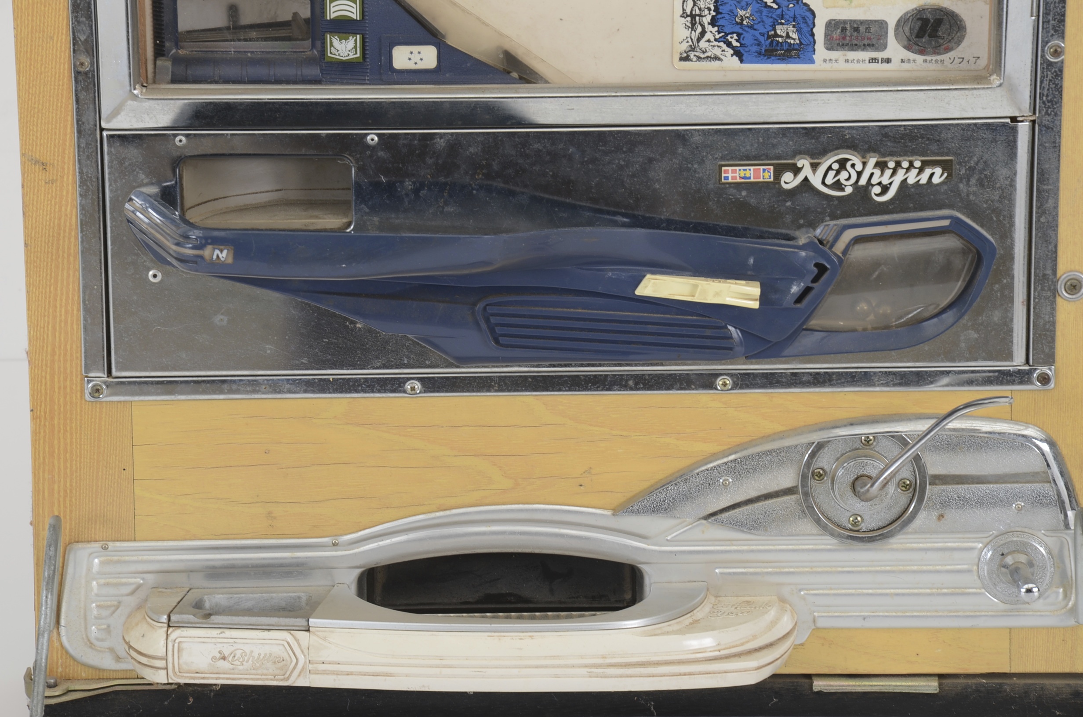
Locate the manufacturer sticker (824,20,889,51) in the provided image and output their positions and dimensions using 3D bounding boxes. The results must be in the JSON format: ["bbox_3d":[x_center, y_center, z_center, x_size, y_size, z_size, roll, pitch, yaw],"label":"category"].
[{"bbox_3d":[0.149,-0.153,2.233,0.030,0.016,0.001,-1,17,-1],"label":"manufacturer sticker"}]

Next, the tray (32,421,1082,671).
[{"bbox_3d":[0.014,0.099,2.221,0.488,0.124,0.075,-1,17,-1],"label":"tray"}]

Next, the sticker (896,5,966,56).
[{"bbox_3d":[0.184,-0.155,2.233,0.034,0.024,0.001,-1,17,-1],"label":"sticker"}]

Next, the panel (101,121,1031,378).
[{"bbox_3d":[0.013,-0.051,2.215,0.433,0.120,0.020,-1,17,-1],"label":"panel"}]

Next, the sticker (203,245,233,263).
[{"bbox_3d":[-0.149,-0.048,2.181,0.014,0.008,0.002,-1,17,-1],"label":"sticker"}]

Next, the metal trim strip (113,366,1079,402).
[{"bbox_3d":[0.014,0.012,2.234,0.459,0.011,0.005,-1,17,-1],"label":"metal trim strip"}]

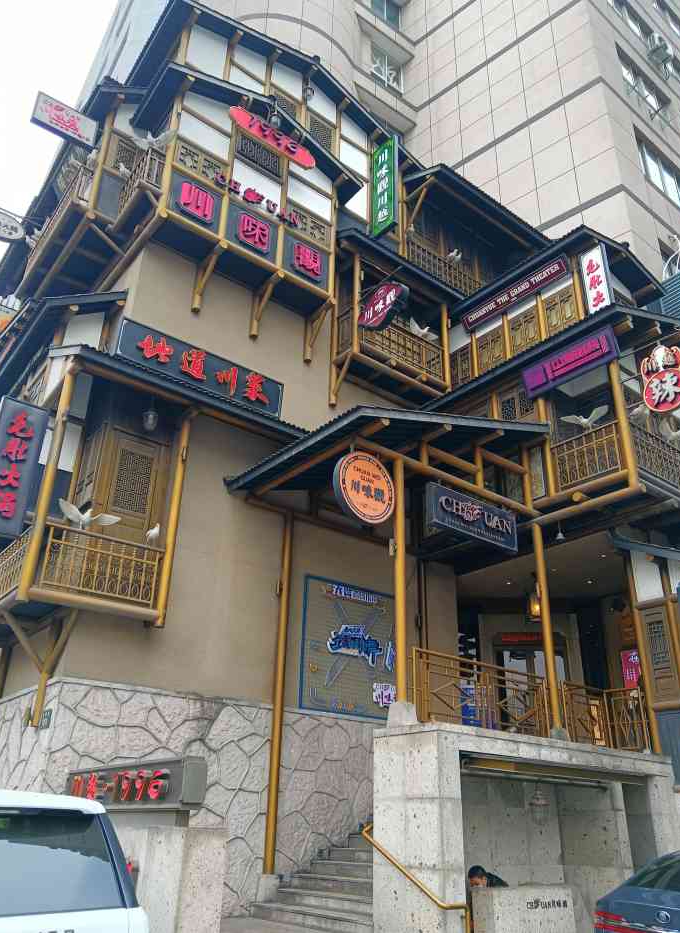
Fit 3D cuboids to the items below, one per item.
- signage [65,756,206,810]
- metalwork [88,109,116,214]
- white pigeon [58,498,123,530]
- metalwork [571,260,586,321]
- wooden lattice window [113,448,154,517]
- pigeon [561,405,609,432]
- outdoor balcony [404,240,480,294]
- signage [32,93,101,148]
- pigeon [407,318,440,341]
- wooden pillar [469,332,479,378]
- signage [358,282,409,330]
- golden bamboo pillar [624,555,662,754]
[{"bbox_3d":[-2.168,3.246,7.372,0.224,0.428,2.805,20,-31,-33],"label":"signage"},{"bbox_3d":[-3.916,-5.050,12.023,0.128,2.295,0.128,20,-31,-34],"label":"metalwork"},{"bbox_3d":[-3.243,0.659,9.352,0.380,0.360,0.860,-19,-32,38],"label":"white pigeon"},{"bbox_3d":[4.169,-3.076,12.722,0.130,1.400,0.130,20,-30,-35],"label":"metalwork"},{"bbox_3d":[-3.003,0.218,10.584,0.540,0.920,0.050,20,-30,-35],"label":"wooden lattice window"},{"bbox_3d":[4.151,-0.774,12.402,0.380,0.340,0.780,20,-30,-34],"label":"pigeon"},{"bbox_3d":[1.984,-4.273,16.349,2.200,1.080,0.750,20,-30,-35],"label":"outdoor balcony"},{"bbox_3d":[-4.441,-5.614,11.866,0.979,0.612,0.122,19,-31,-32],"label":"signage"},{"bbox_3d":[1.797,-2.853,15.382,0.737,0.417,0.320,24,-34,-37],"label":"pigeon"},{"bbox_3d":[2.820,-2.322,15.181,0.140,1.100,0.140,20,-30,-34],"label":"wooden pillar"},{"bbox_3d":[0.792,-2.835,12.941,0.180,0.750,1.200,20,-30,-35],"label":"signage"},{"bbox_3d":[4.789,2.890,11.560,0.125,3.100,0.125,22,-33,-36],"label":"golden bamboo pillar"}]

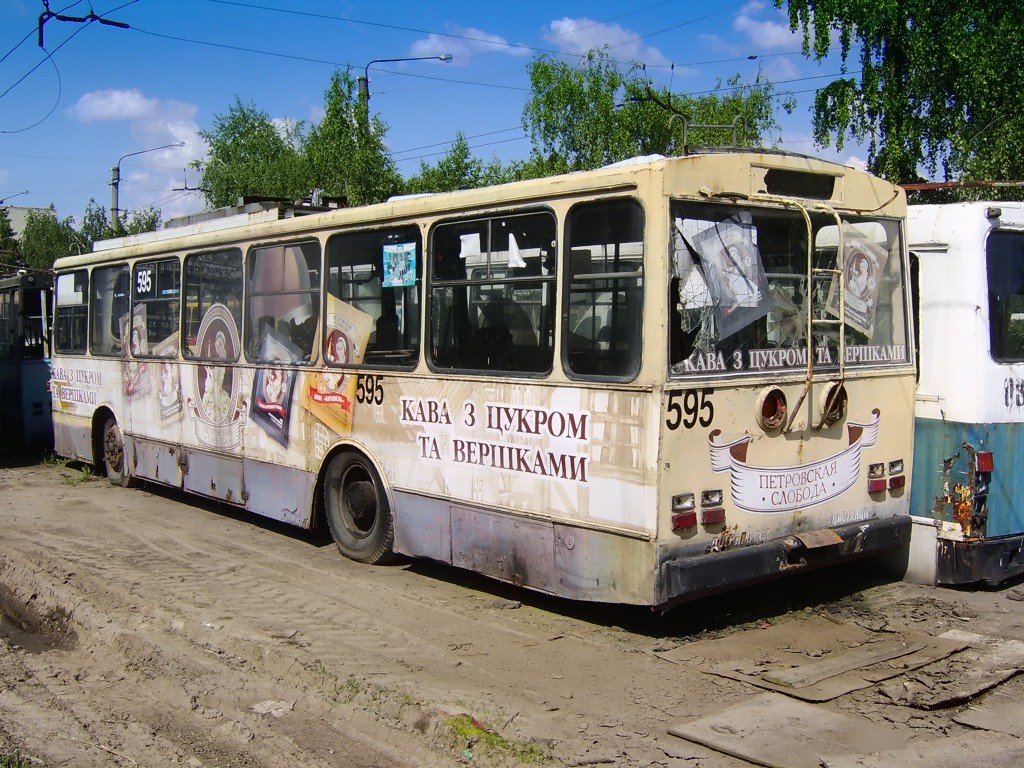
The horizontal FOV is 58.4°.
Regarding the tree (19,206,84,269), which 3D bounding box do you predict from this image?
[{"bbox_3d":[-21.041,-4.407,42.261,3.400,7.460,3.200,-1,4,0],"label":"tree"}]

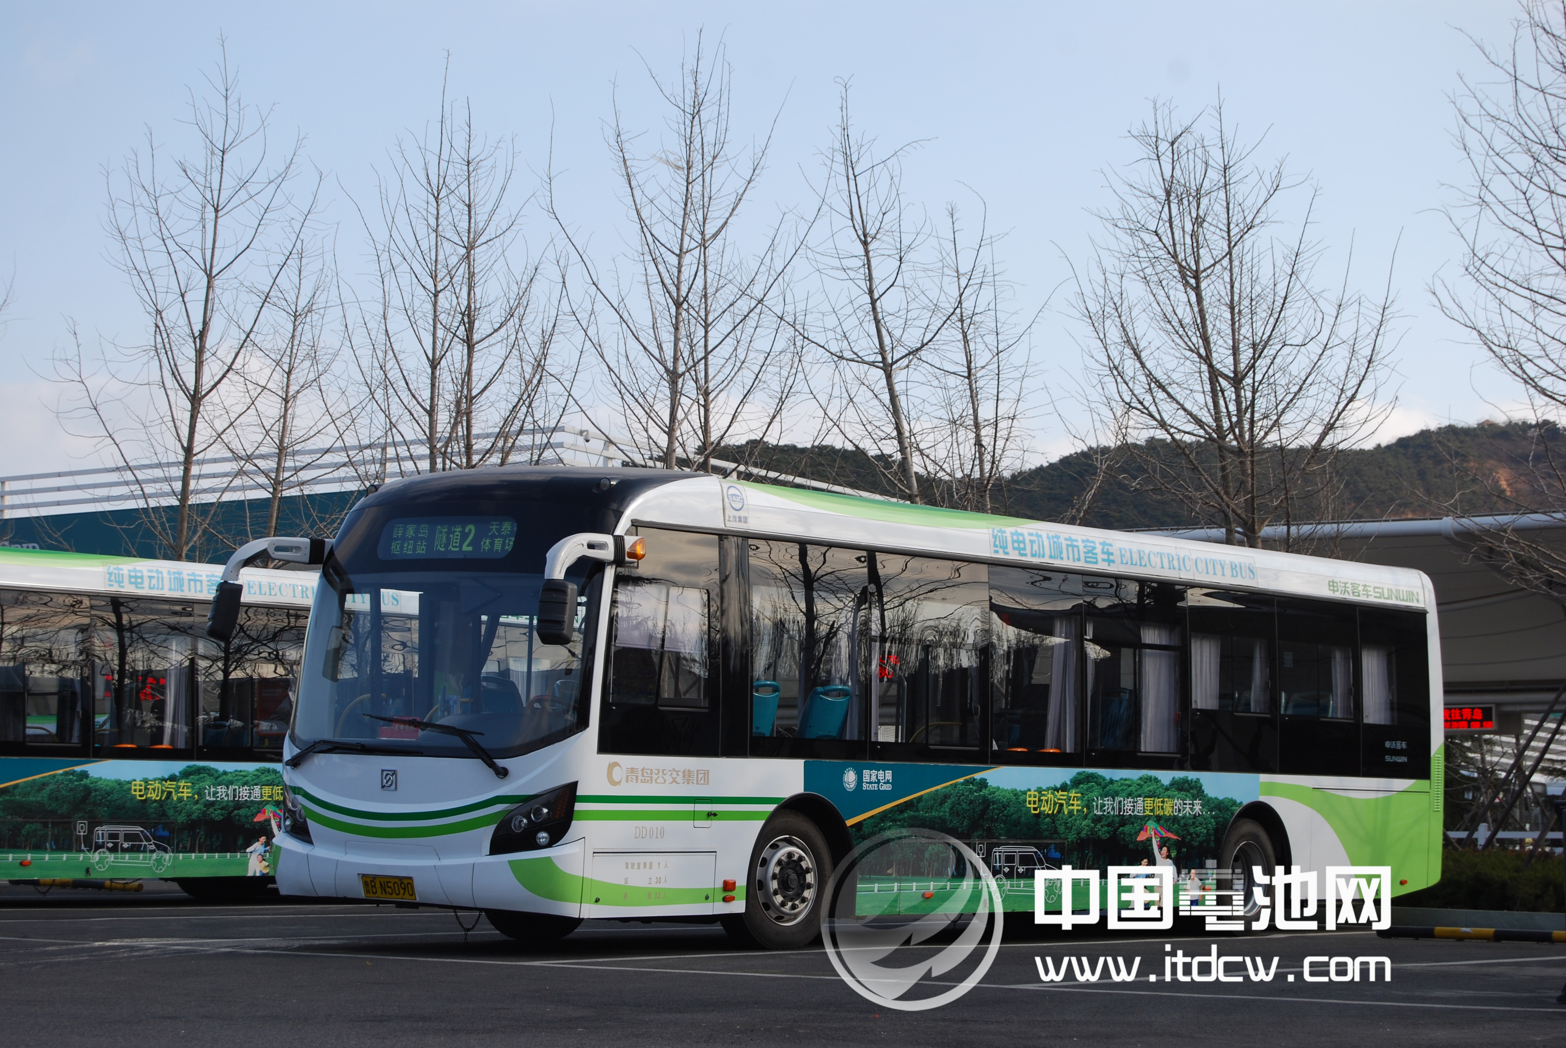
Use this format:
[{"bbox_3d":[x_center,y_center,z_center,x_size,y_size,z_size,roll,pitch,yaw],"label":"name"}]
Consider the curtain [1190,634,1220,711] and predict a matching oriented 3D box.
[{"bbox_3d":[3.362,1.183,28.442,0.110,0.633,0.448,-3,-6,38],"label":"curtain"}]

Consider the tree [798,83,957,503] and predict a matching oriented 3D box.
[{"bbox_3d":[1.049,-0.393,37.946,1.768,8.727,1.680,1,-5,2],"label":"tree"}]

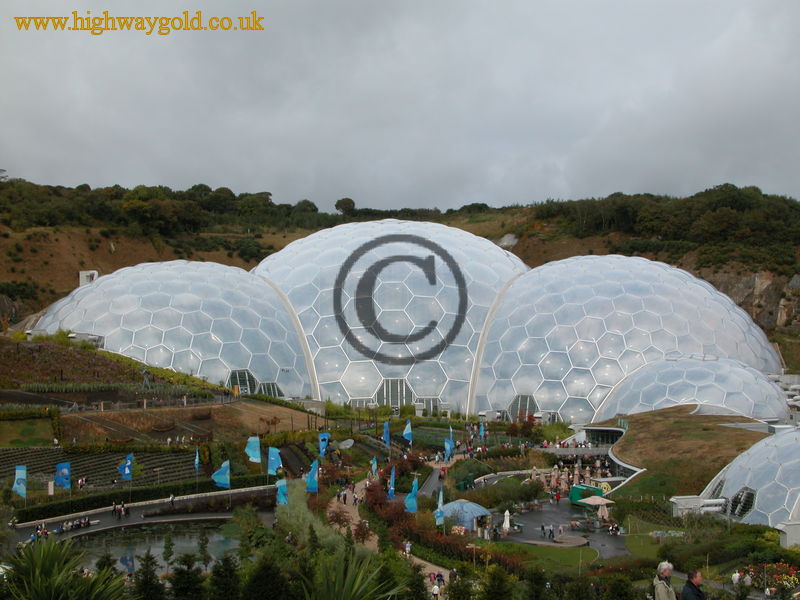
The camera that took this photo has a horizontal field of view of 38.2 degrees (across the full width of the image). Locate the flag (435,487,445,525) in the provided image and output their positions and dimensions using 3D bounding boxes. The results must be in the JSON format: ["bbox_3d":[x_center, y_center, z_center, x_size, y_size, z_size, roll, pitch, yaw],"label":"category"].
[{"bbox_3d":[4.238,22.050,123.983,1.400,3.950,0.300,0,0,2],"label":"flag"}]

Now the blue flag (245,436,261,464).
[{"bbox_3d":[-21.277,21.784,167.250,2.100,3.900,0.300,0,0,-7],"label":"blue flag"}]

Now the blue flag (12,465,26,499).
[{"bbox_3d":[-43.309,20.659,131.520,1.700,3.950,0.300,0,0,-18],"label":"blue flag"}]

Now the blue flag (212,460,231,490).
[{"bbox_3d":[-24.008,23.470,155.415,2.400,3.900,0.300,0,0,-9],"label":"blue flag"}]

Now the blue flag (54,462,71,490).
[{"bbox_3d":[-43.277,22.568,148.168,2.100,3.700,0.300,0,0,-16],"label":"blue flag"}]

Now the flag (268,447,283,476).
[{"bbox_3d":[-17.083,22.160,158.550,2.000,3.900,0.300,0,0,-6],"label":"flag"}]

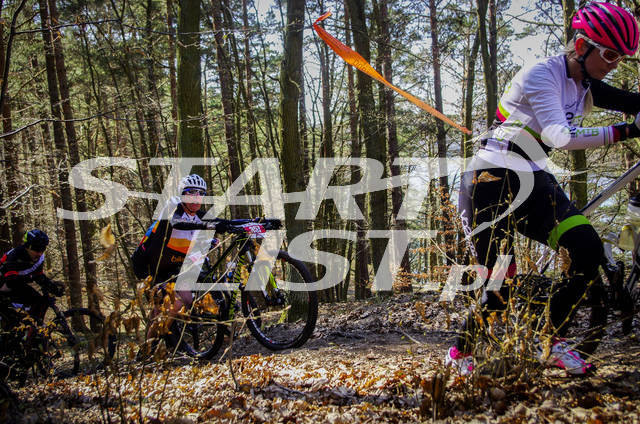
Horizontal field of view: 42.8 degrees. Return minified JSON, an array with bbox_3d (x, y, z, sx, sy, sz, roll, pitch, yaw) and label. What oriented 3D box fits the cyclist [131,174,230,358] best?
[{"bbox_3d":[-1.069,0.436,6.300,0.600,1.470,0.850,-8,8,-43],"label":"cyclist"}]

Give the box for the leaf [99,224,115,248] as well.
[{"bbox_3d":[-0.718,0.083,2.750,0.050,0.080,0.030,-2,4,-9],"label":"leaf"}]

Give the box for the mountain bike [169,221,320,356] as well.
[{"bbox_3d":[-0.684,0.607,6.371,0.709,1.024,1.822,-6,-7,-42],"label":"mountain bike"}]

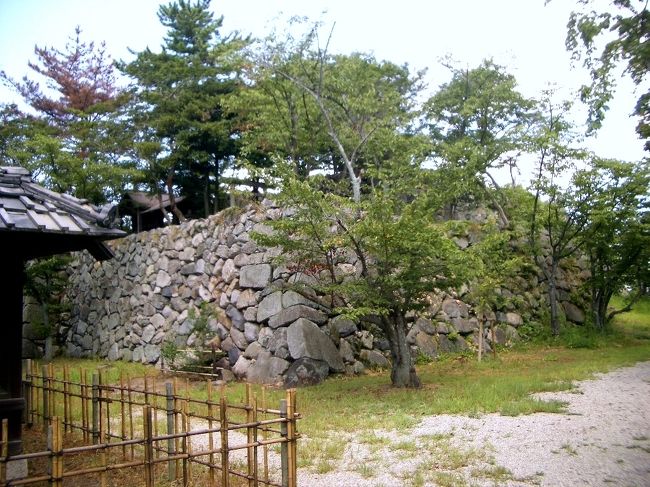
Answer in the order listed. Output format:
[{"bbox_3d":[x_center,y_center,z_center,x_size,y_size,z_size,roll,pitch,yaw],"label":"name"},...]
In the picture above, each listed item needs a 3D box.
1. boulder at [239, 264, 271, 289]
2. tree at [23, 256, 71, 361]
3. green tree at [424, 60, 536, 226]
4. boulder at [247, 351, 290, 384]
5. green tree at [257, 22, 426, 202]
[{"bbox_3d":[-1.291,0.613,12.200,0.570,0.450,0.420,-1,-4,18],"label":"boulder"},{"bbox_3d":[-7.096,1.509,16.800,1.400,2.900,1.400,0,-4,0],"label":"tree"},{"bbox_3d":[3.976,-2.583,16.800,2.900,4.300,2.800,0,-4,0],"label":"green tree"},{"bbox_3d":[-0.998,2.189,11.600,0.700,0.600,0.580,-1,-4,18],"label":"boulder"},{"bbox_3d":[0.372,-2.951,14.800,3.800,4.100,3.500,0,-4,0],"label":"green tree"}]

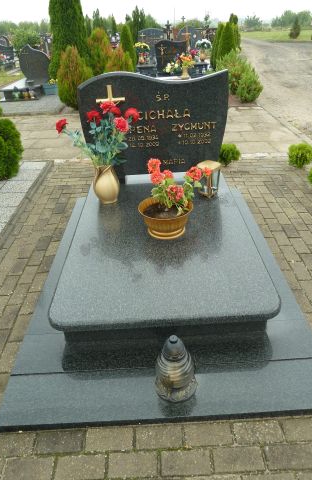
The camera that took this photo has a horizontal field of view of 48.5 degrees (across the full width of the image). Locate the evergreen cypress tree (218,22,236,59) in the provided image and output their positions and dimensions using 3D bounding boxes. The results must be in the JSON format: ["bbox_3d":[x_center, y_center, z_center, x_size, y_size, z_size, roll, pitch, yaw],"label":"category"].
[{"bbox_3d":[2.050,-5.515,10.046,0.500,1.340,0.500,-3,32,0],"label":"evergreen cypress tree"}]

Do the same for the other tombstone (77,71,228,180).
[{"bbox_3d":[-0.006,-0.886,2.757,1.100,0.830,0.100,-4,33,1],"label":"other tombstone"}]

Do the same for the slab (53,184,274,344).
[{"bbox_3d":[0.029,-0.005,2.359,1.130,0.210,1.695,-4,33,1],"label":"slab"}]

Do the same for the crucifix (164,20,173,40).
[{"bbox_3d":[0.434,-7.244,11.995,0.260,0.620,0.090,-3,32,0],"label":"crucifix"}]

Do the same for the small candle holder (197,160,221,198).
[{"bbox_3d":[0.400,-0.452,2.597,0.125,0.230,0.125,25,44,37],"label":"small candle holder"}]

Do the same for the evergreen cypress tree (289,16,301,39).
[{"bbox_3d":[10.412,-16.027,26.183,0.870,1.430,0.870,-3,32,0],"label":"evergreen cypress tree"}]

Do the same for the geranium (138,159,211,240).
[{"bbox_3d":[0.102,-0.267,2.155,0.430,0.450,0.360,-4,33,1],"label":"geranium"}]

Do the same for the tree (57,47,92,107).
[{"bbox_3d":[-1.675,-3.350,7.132,0.780,1.100,0.780,-3,32,0],"label":"tree"}]

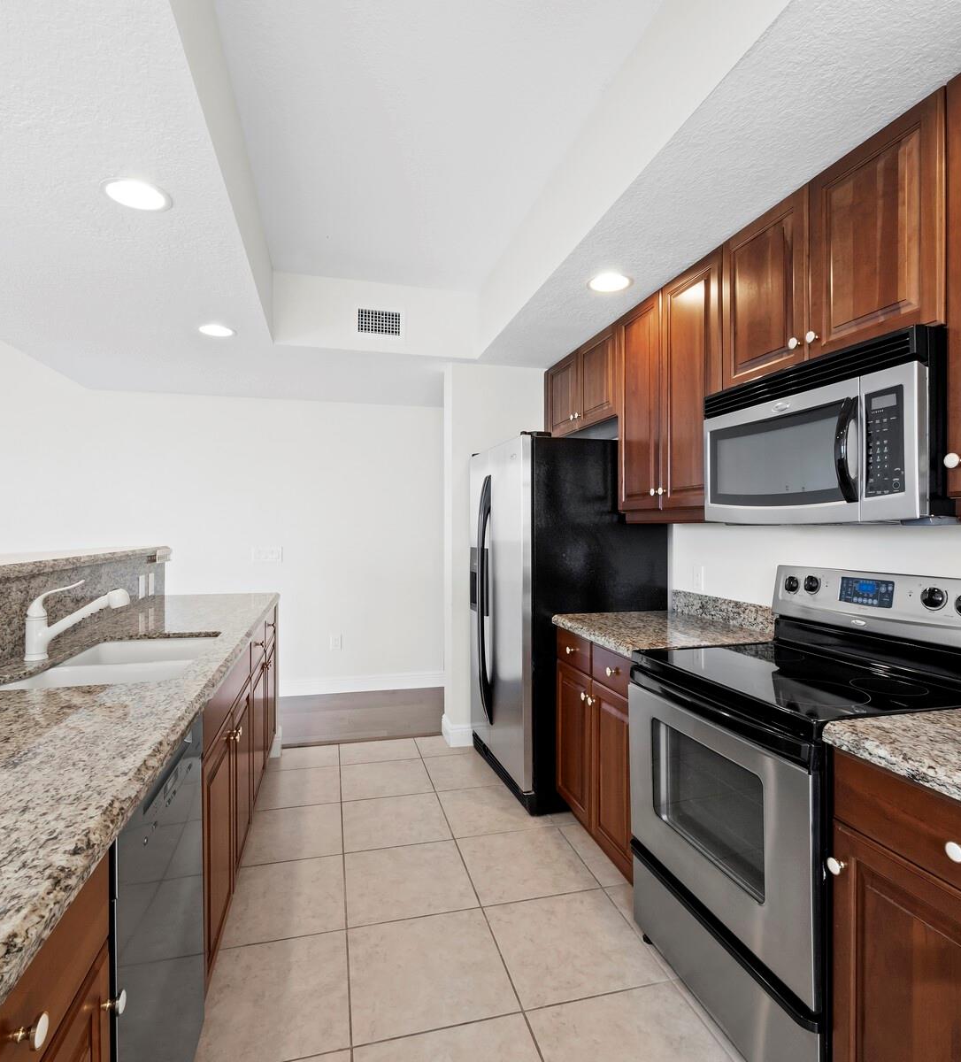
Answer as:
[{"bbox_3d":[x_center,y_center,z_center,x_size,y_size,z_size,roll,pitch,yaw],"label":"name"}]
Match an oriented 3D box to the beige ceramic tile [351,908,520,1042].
[{"bbox_3d":[-0.163,1.319,1.724,0.455,0.010,0.445,0,0,-15],"label":"beige ceramic tile"}]

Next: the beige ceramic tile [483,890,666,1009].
[{"bbox_3d":[0.288,1.336,1.864,0.457,0.010,0.457,0,0,-14],"label":"beige ceramic tile"}]

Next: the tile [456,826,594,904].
[{"bbox_3d":[0.174,1.336,2.307,0.457,0.010,0.457,0,0,-14],"label":"tile"}]

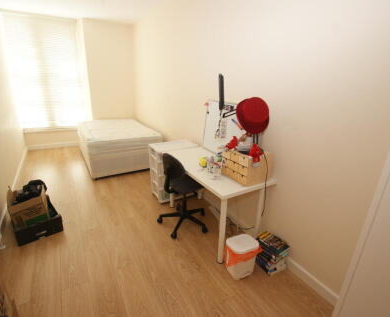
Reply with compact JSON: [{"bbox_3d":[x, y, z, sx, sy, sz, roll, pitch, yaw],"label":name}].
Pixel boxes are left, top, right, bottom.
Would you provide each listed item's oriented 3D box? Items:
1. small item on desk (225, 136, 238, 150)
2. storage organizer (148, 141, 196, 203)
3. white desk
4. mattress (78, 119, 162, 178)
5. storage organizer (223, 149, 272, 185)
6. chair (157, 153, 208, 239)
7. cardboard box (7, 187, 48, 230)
[{"bbox_3d":[0.345,-0.150,2.031,0.100,0.120,0.090,18,24,36],"label":"small item on desk"},{"bbox_3d":[-0.285,0.186,3.004,0.578,0.731,0.339,-9,23,-32],"label":"storage organizer"},{"bbox_3d":[0.144,0.421,2.395,0.634,0.739,1.194,-9,23,-32],"label":"white desk"},{"bbox_3d":[-1.599,-0.308,4.329,1.255,0.639,1.786,-9,23,-32],"label":"mattress"},{"bbox_3d":[0.486,0.058,2.009,0.290,0.239,0.346,-9,23,-32],"label":"storage organizer"},{"bbox_3d":[-0.105,0.366,2.342,0.600,0.847,0.570,5,19,4],"label":"chair"},{"bbox_3d":[-1.692,0.538,2.184,0.262,0.370,0.354,-11,24,-35],"label":"cardboard box"}]

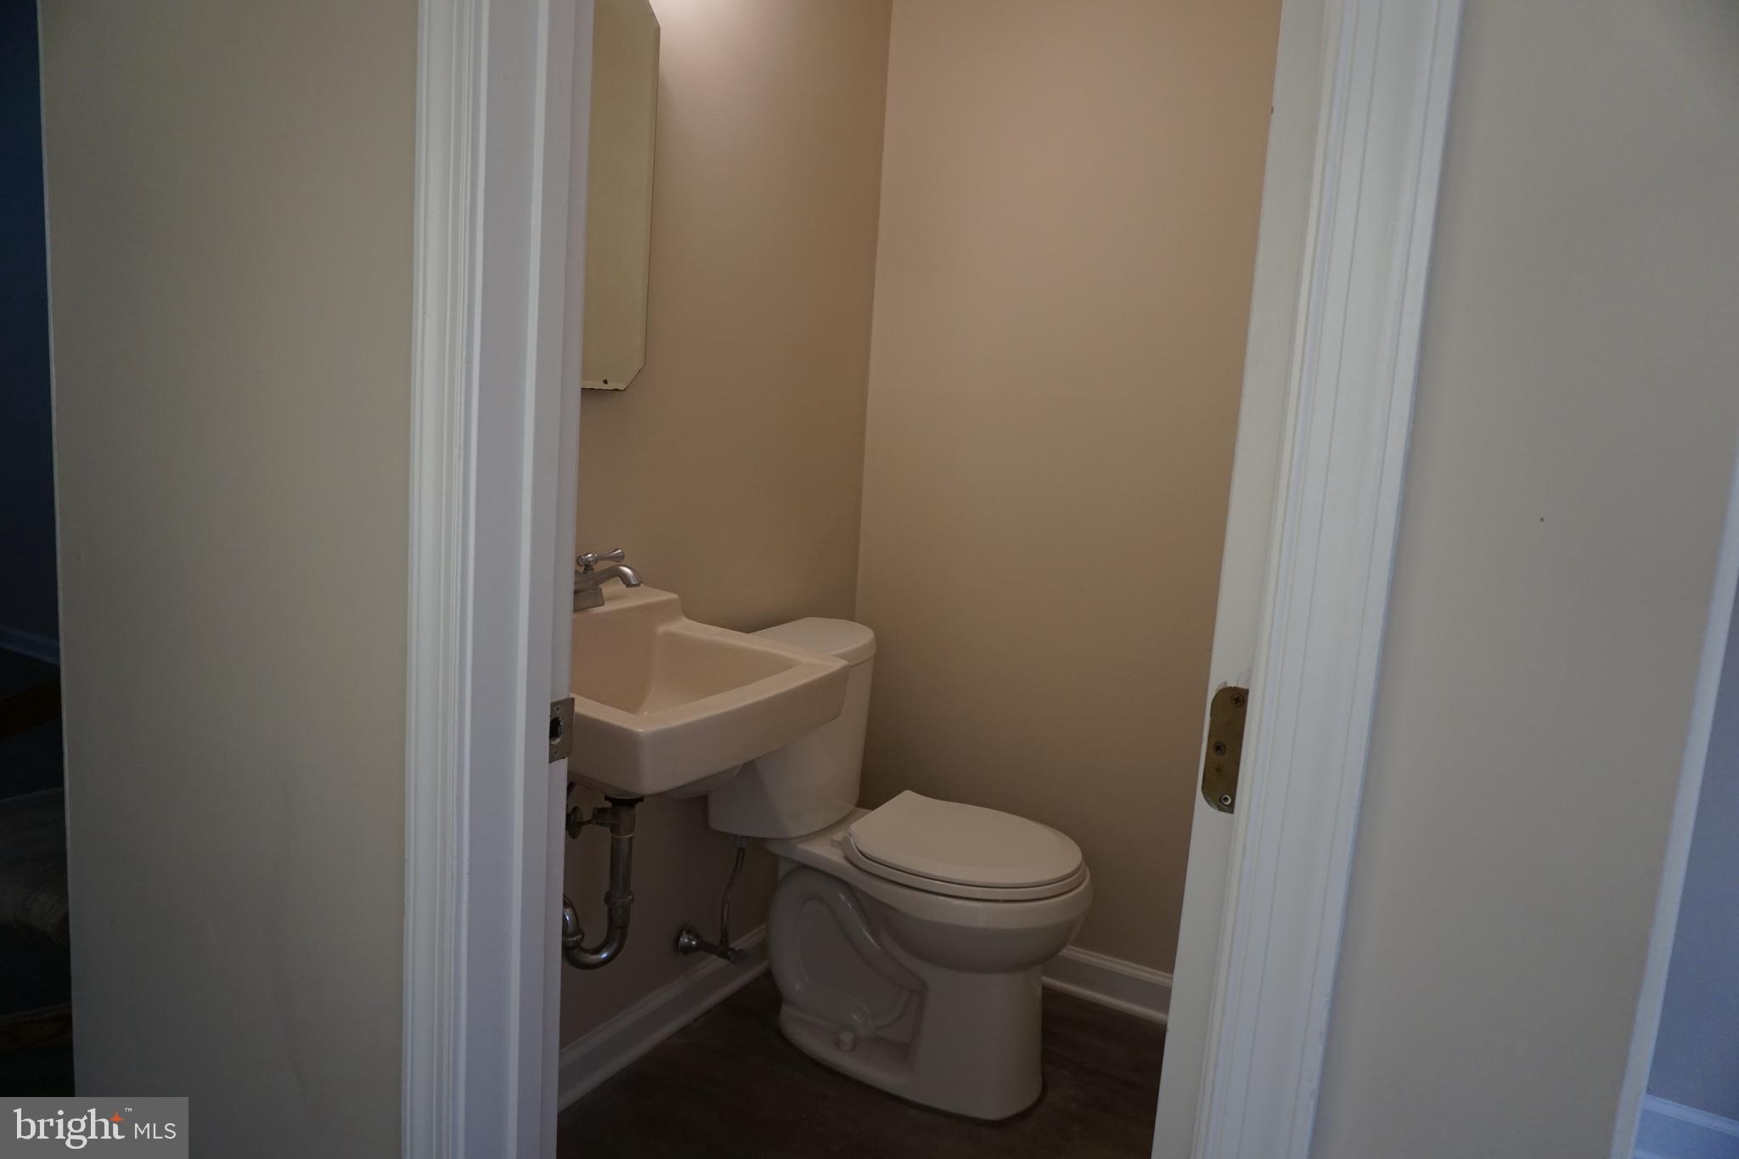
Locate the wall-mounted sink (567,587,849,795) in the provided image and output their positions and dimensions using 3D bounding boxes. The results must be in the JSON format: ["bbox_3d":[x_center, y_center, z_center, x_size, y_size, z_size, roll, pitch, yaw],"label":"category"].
[{"bbox_3d":[-0.335,0.176,1.622,0.455,0.260,0.485,8,9,29],"label":"wall-mounted sink"}]

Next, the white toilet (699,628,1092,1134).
[{"bbox_3d":[0.061,0.514,2.153,0.685,0.750,0.430,8,9,29],"label":"white toilet"}]

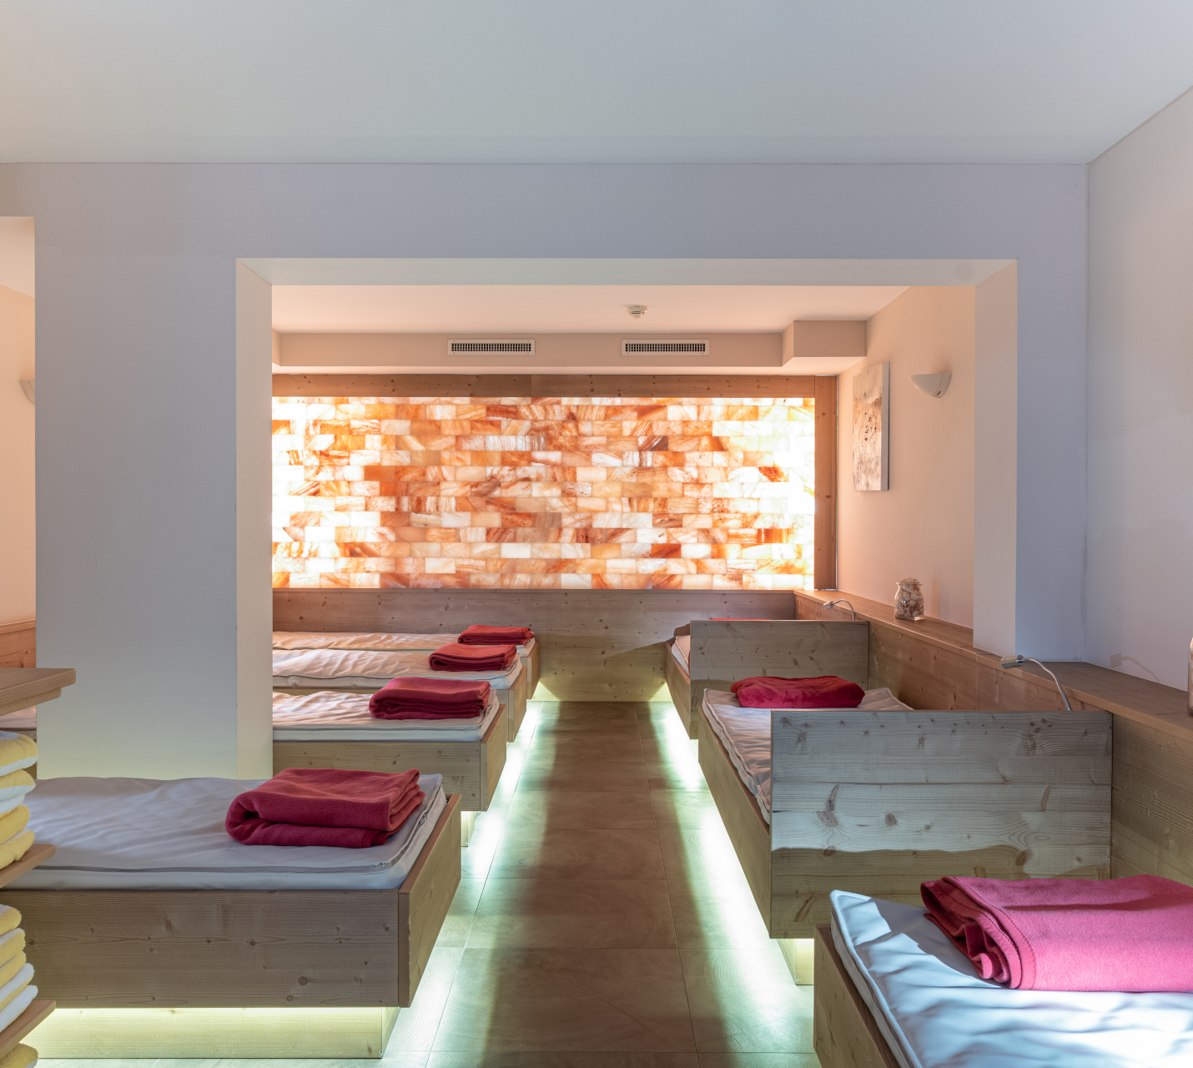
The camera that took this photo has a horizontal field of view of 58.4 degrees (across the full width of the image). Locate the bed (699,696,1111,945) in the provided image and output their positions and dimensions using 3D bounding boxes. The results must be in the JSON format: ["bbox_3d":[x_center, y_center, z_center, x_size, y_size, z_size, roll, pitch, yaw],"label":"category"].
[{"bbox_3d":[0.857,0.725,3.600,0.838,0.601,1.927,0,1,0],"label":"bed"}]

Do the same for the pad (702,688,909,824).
[{"bbox_3d":[0.848,0.705,3.594,0.779,0.087,1.835,0,1,0],"label":"pad"}]

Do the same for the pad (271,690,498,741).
[{"bbox_3d":[-1.373,0.704,4.213,1.914,0.077,0.789,0,1,0],"label":"pad"}]

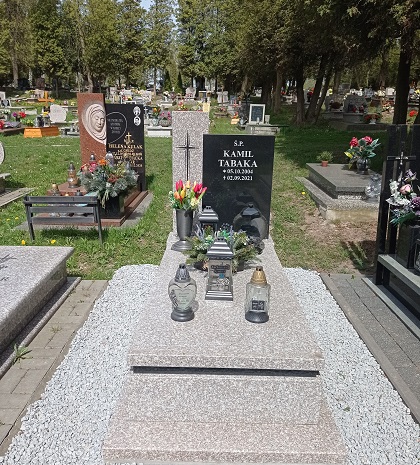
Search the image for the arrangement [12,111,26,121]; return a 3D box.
[{"bbox_3d":[-8.807,-5.390,21.000,0.620,0.470,0.480,1,16,0],"label":"arrangement"}]

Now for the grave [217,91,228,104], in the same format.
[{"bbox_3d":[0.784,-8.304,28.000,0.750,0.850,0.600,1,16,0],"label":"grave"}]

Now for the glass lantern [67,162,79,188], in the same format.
[{"bbox_3d":[-1.712,-0.715,5.632,0.130,0.305,0.130,1,16,0],"label":"glass lantern"}]

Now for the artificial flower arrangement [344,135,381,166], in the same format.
[{"bbox_3d":[2.556,-1.341,7.600,0.560,0.570,0.430,1,16,0],"label":"artificial flower arrangement"}]

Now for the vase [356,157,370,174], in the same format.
[{"bbox_3d":[2.387,-1.047,7.070,0.175,0.245,0.175,1,16,0],"label":"vase"}]

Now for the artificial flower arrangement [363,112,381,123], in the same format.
[{"bbox_3d":[6.091,-4.281,17.000,0.680,0.420,0.550,1,16,0],"label":"artificial flower arrangement"}]

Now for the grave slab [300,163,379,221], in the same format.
[{"bbox_3d":[2.098,-0.640,6.756,1.180,0.430,2.300,2,16,1],"label":"grave slab"}]

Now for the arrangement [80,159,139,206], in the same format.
[{"bbox_3d":[-1.150,-0.574,5.201,0.680,0.550,0.520,1,16,0],"label":"arrangement"}]

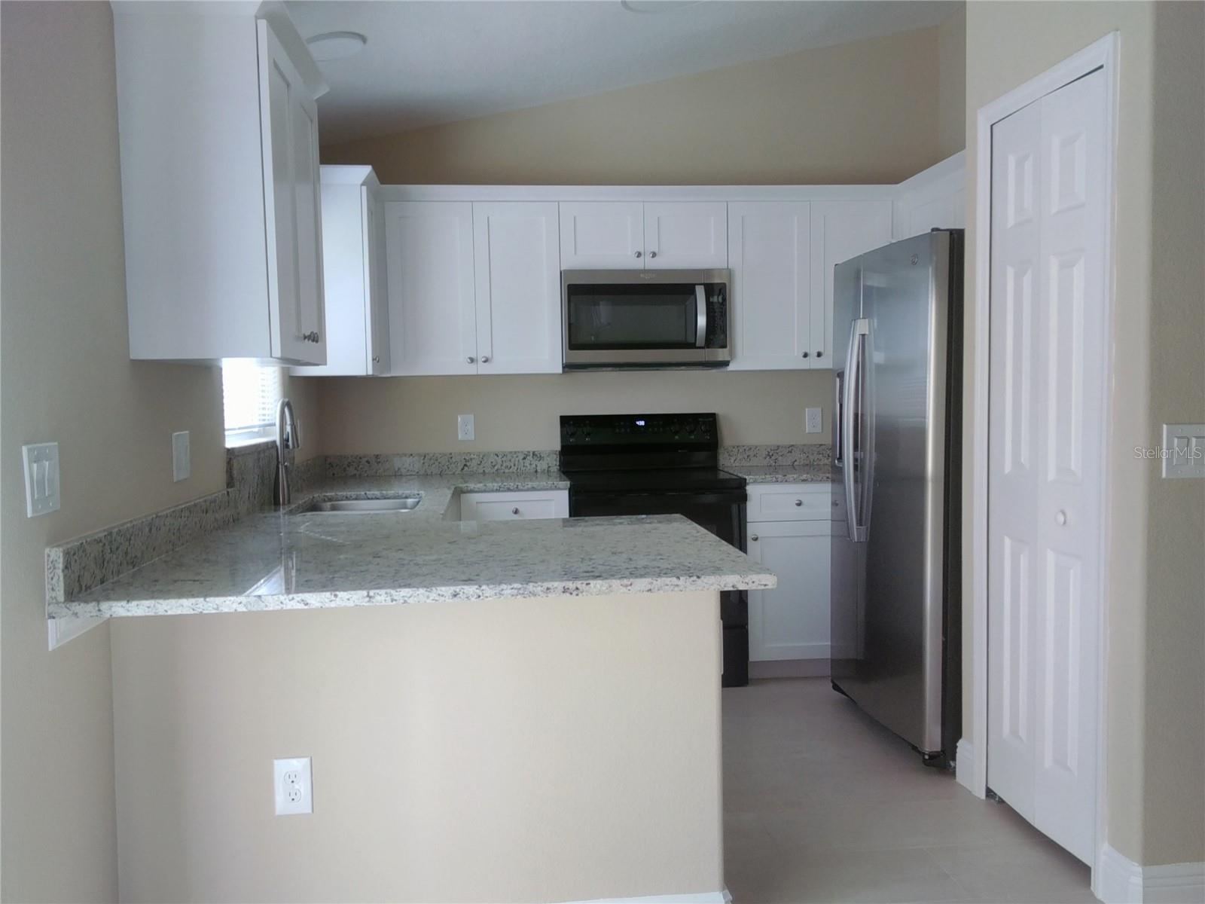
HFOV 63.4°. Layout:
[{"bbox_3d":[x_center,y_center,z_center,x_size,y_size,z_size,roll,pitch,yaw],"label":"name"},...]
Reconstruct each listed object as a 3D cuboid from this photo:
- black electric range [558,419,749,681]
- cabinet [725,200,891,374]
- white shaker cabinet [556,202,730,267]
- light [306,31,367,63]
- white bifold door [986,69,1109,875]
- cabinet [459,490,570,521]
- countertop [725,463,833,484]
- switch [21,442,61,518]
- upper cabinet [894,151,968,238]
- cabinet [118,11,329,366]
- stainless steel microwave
[{"bbox_3d":[0.215,0.421,4.395,0.755,1.163,0.680,-1,3,-7],"label":"black electric range"},{"bbox_3d":[0.940,-0.775,4.652,0.778,0.763,0.326,-2,4,-6],"label":"cabinet"},{"bbox_3d":[0.169,-0.974,4.503,0.761,0.314,0.330,-1,3,-7],"label":"white shaker cabinet"},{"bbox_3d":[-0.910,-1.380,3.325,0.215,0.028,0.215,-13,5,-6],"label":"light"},{"bbox_3d":[1.209,0.043,2.686,0.050,2.007,0.530,-1,3,-7],"label":"white bifold door"},{"bbox_3d":[-0.393,0.579,4.373,0.455,0.871,0.630,-1,3,-7],"label":"cabinet"},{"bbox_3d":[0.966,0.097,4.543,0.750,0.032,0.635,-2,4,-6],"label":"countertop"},{"bbox_3d":[-1.000,0.048,1.742,0.011,0.123,0.121,-2,4,-6],"label":"switch"},{"bbox_3d":[1.561,-1.009,4.088,0.360,0.360,0.900,-2,4,-6],"label":"upper cabinet"},{"bbox_3d":[-0.934,-0.638,2.493,0.345,0.822,0.630,-2,4,-6],"label":"cabinet"},{"bbox_3d":[0.181,-0.600,4.488,0.754,0.428,0.395,-1,3,-7],"label":"stainless steel microwave"}]

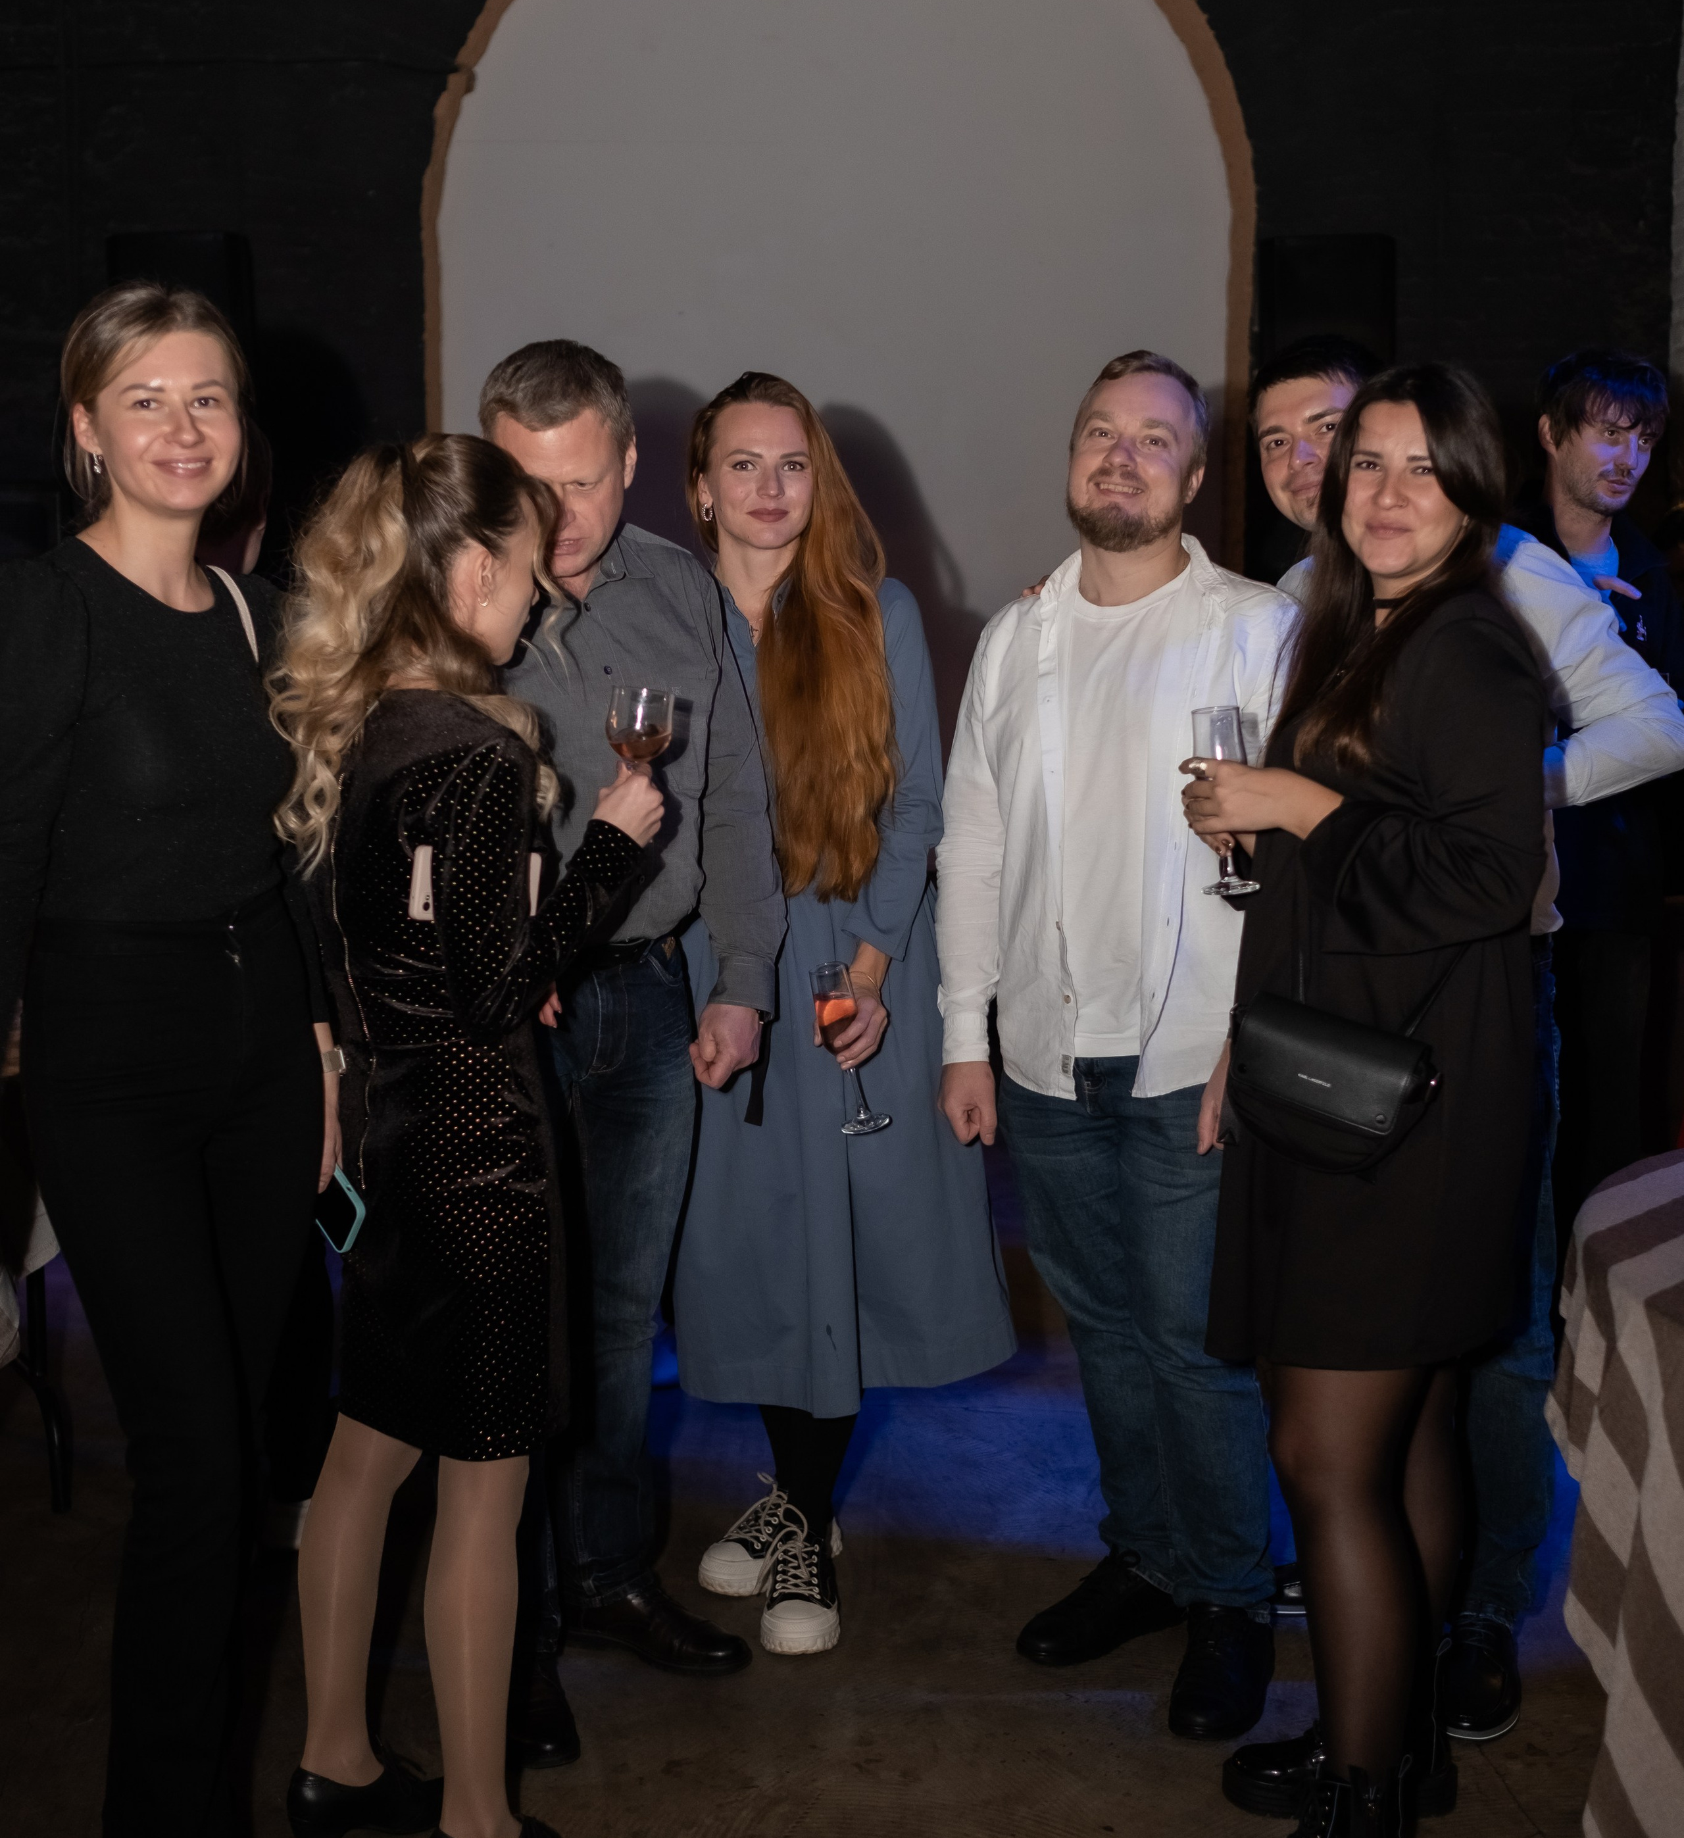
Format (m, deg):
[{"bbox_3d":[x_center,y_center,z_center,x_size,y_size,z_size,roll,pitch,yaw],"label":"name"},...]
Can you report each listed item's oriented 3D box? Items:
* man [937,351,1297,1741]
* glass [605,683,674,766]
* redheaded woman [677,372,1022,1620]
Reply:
[{"bbox_3d":[0.384,0.138,3.260,0.520,1.780,0.400,1,6,11],"label":"man"},{"bbox_3d":[-0.226,-0.174,2.749,0.076,0.180,0.076,0,6,0],"label":"glass"},{"bbox_3d":[-0.001,0.125,3.470,0.490,1.760,0.380,1,6,7],"label":"redheaded woman"}]

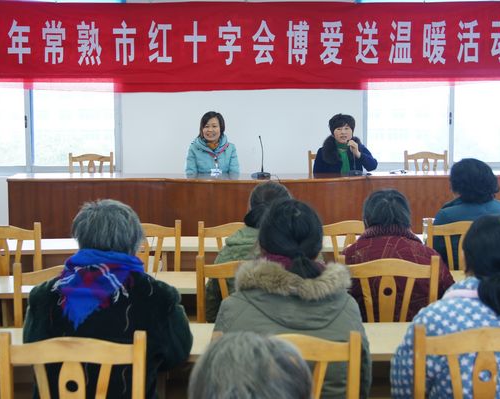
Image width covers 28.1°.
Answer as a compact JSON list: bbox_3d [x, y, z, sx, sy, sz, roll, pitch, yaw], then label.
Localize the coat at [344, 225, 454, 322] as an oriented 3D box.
[{"bbox_3d":[0.618,0.409,4.193,0.510,0.632,0.420,0,5,-1],"label":"coat"}]

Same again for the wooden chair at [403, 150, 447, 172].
[{"bbox_3d":[1.619,0.046,8.957,0.420,0.930,0.470,0,5,-1],"label":"wooden chair"}]

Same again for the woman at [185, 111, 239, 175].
[{"bbox_3d":[-0.331,-0.113,8.773,0.480,1.317,0.660,0,5,-1],"label":"woman"}]

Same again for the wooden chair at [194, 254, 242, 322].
[{"bbox_3d":[-0.012,0.675,4.256,0.420,0.930,0.470,0,5,-1],"label":"wooden chair"}]

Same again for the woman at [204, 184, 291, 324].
[{"bbox_3d":[0.067,0.518,4.396,0.500,1.225,0.680,0,5,-1],"label":"woman"}]

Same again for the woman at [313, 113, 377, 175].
[{"bbox_3d":[0.829,-0.105,8.767,0.540,1.287,0.680,0,5,5],"label":"woman"}]

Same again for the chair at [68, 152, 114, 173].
[{"bbox_3d":[-1.444,0.066,8.964,0.420,0.930,0.470,0,5,-1],"label":"chair"}]

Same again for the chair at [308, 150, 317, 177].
[{"bbox_3d":[0.748,0.048,9.002,0.420,0.930,0.470,0,5,-1],"label":"chair"}]

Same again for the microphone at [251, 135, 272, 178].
[{"bbox_3d":[0.087,-0.345,8.019,0.155,0.335,0.160,0,5,-1],"label":"microphone"}]

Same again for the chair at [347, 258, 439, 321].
[{"bbox_3d":[0.545,0.676,4.203,0.420,0.930,0.470,0,5,-1],"label":"chair"}]

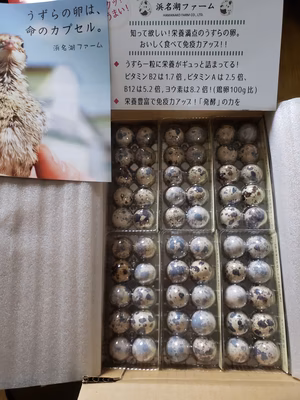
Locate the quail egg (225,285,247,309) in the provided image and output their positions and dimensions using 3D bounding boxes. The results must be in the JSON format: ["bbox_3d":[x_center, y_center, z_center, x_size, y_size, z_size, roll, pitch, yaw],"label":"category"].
[{"bbox_3d":[0.099,0.112,0.346,0.026,0.032,0.026,-1,75,3],"label":"quail egg"}]

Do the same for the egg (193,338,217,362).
[{"bbox_3d":[0.061,0.167,0.337,0.026,0.032,0.026,-1,75,4],"label":"egg"}]

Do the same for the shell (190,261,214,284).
[{"bbox_3d":[0.061,0.084,0.358,0.025,0.032,0.025,-1,75,4],"label":"shell"}]

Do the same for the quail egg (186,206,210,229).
[{"bbox_3d":[0.059,0.021,0.374,0.027,0.033,0.027,-1,75,4],"label":"quail egg"}]

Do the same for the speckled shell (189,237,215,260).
[{"bbox_3d":[0.061,0.056,0.355,0.026,0.033,0.026,-1,75,3],"label":"speckled shell"}]

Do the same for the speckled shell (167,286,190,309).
[{"bbox_3d":[0.032,0.110,0.342,0.026,0.033,0.026,-1,75,3],"label":"speckled shell"}]

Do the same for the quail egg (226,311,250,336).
[{"bbox_3d":[0.099,0.138,0.337,0.026,0.032,0.026,-1,74,5],"label":"quail egg"}]

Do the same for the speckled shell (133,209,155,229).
[{"bbox_3d":[-0.008,0.023,0.378,0.025,0.032,0.025,-1,75,4],"label":"speckled shell"}]

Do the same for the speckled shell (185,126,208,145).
[{"bbox_3d":[0.062,-0.087,0.402,0.026,0.032,0.026,-1,75,3],"label":"speckled shell"}]

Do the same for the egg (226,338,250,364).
[{"bbox_3d":[0.097,0.165,0.330,0.026,0.032,0.026,-1,74,5],"label":"egg"}]

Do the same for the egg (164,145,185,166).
[{"bbox_3d":[0.032,-0.058,0.388,0.025,0.032,0.025,-1,75,3],"label":"egg"}]

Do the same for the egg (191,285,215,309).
[{"bbox_3d":[0.062,0.113,0.351,0.026,0.032,0.026,-1,75,4],"label":"egg"}]

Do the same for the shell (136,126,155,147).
[{"bbox_3d":[-0.006,-0.086,0.406,0.025,0.032,0.025,-1,75,3],"label":"shell"}]

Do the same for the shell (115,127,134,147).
[{"bbox_3d":[-0.034,-0.087,0.410,0.025,0.032,0.025,-1,75,4],"label":"shell"}]

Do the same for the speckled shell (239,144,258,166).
[{"bbox_3d":[0.129,-0.060,0.390,0.025,0.032,0.025,-1,75,3],"label":"speckled shell"}]

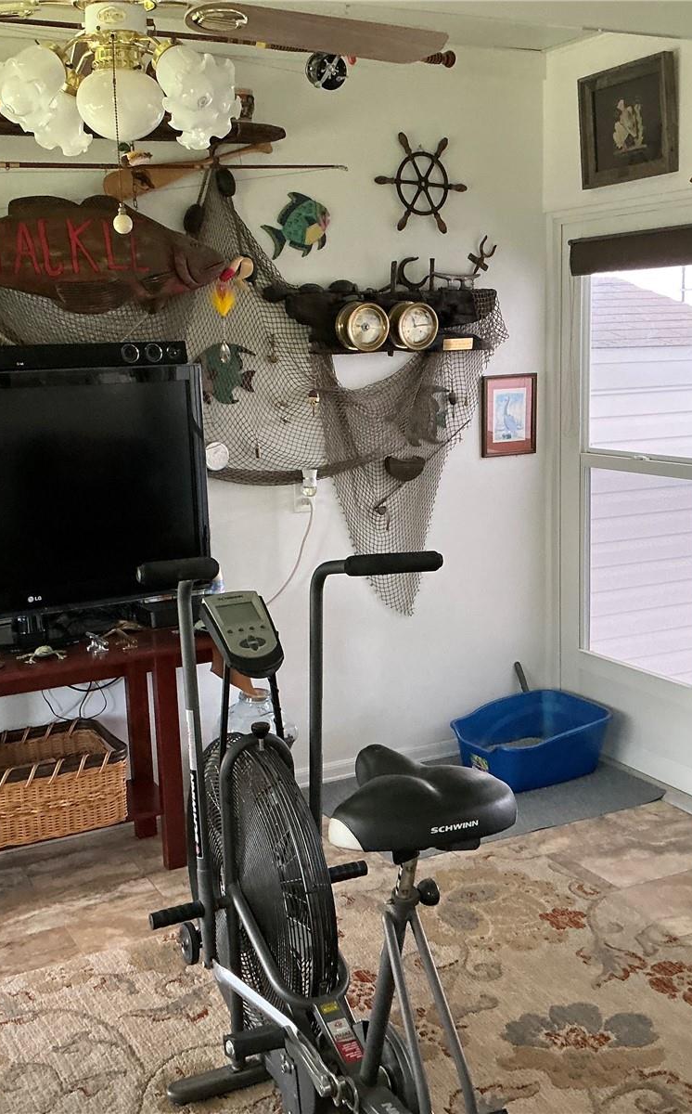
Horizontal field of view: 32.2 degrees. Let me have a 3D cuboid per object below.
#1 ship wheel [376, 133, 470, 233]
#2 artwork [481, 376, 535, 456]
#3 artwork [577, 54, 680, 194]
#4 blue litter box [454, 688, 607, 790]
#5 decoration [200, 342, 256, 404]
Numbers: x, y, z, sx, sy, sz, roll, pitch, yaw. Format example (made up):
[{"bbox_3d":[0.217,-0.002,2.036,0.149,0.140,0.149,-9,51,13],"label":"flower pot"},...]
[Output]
[{"bbox_3d":[0.282,-1.311,4.210,0.384,0.344,0.045,-7,12,-27],"label":"ship wheel"},{"bbox_3d":[0.628,-0.544,4.596,0.254,0.311,0.020,-7,12,-28],"label":"artwork"},{"bbox_3d":[0.951,-1.465,4.080,0.036,0.377,0.435,-7,12,-28],"label":"artwork"},{"bbox_3d":[0.663,0.683,4.443,0.502,0.237,0.386,-7,12,-28],"label":"blue litter box"},{"bbox_3d":[-0.396,-0.608,3.986,0.226,0.208,0.025,-7,12,-27],"label":"decoration"}]

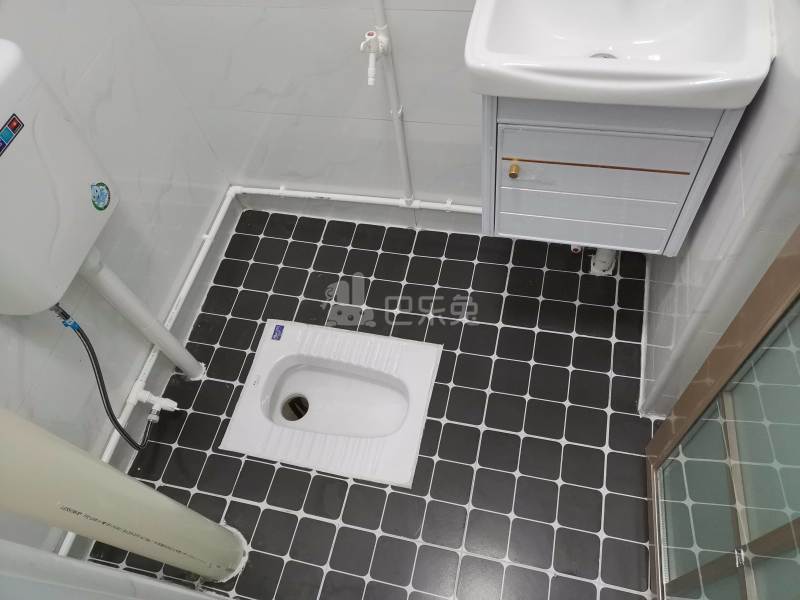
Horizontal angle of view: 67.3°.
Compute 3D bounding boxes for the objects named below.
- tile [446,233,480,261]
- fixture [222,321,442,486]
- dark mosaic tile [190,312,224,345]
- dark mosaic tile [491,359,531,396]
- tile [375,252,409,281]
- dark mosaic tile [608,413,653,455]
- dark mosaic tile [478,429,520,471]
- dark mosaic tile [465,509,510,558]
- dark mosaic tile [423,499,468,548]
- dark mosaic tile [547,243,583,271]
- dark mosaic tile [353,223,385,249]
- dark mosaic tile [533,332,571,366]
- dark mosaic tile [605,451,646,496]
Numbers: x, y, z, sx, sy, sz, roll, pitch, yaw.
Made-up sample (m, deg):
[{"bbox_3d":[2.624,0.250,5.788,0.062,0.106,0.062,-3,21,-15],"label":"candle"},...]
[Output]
[{"bbox_3d":[0.194,-0.159,1.836,0.097,0.010,0.097,7,60,14],"label":"tile"},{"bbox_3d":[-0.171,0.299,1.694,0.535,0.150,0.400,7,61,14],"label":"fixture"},{"bbox_3d":[-0.576,0.091,1.802,0.090,0.010,0.095,8,61,14],"label":"dark mosaic tile"},{"bbox_3d":[0.293,0.205,1.590,0.096,0.008,0.096,7,61,14],"label":"dark mosaic tile"},{"bbox_3d":[-0.022,-0.099,1.827,0.096,0.009,0.096,8,60,14],"label":"tile"},{"bbox_3d":[0.568,0.332,1.487,0.096,0.010,0.096,7,61,14],"label":"dark mosaic tile"},{"bbox_3d":[0.248,0.374,1.495,0.096,0.008,0.096,8,61,14],"label":"dark mosaic tile"},{"bbox_3d":[0.203,0.545,1.398,0.096,0.009,0.096,8,60,14],"label":"dark mosaic tile"},{"bbox_3d":[0.106,0.533,1.425,0.097,0.009,0.097,8,61,13],"label":"dark mosaic tile"},{"bbox_3d":[0.482,-0.121,1.756,0.096,0.008,0.096,8,61,14],"label":"dark mosaic tile"},{"bbox_3d":[-0.099,-0.197,1.898,0.096,0.008,0.096,7,61,14],"label":"dark mosaic tile"},{"bbox_3d":[0.416,0.134,1.620,0.097,0.010,0.097,7,60,14],"label":"dark mosaic tile"},{"bbox_3d":[0.539,0.415,1.426,0.097,0.009,0.097,8,61,13],"label":"dark mosaic tile"}]

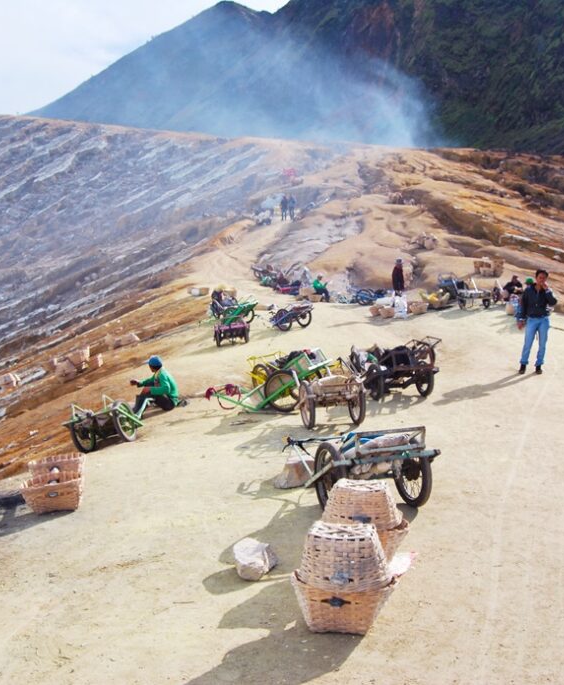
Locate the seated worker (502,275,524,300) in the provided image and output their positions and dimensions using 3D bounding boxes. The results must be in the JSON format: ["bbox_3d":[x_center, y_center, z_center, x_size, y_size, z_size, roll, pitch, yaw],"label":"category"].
[{"bbox_3d":[6.597,-1.546,22.000,0.600,0.850,0.500,5,10,30],"label":"seated worker"}]

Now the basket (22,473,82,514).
[{"bbox_3d":[-2.120,1.413,7.200,0.570,0.290,0.420,-5,10,-13],"label":"basket"}]

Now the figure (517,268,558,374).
[{"bbox_3d":[4.006,-0.323,12.100,0.600,1.660,0.400,2,9,11],"label":"figure"}]

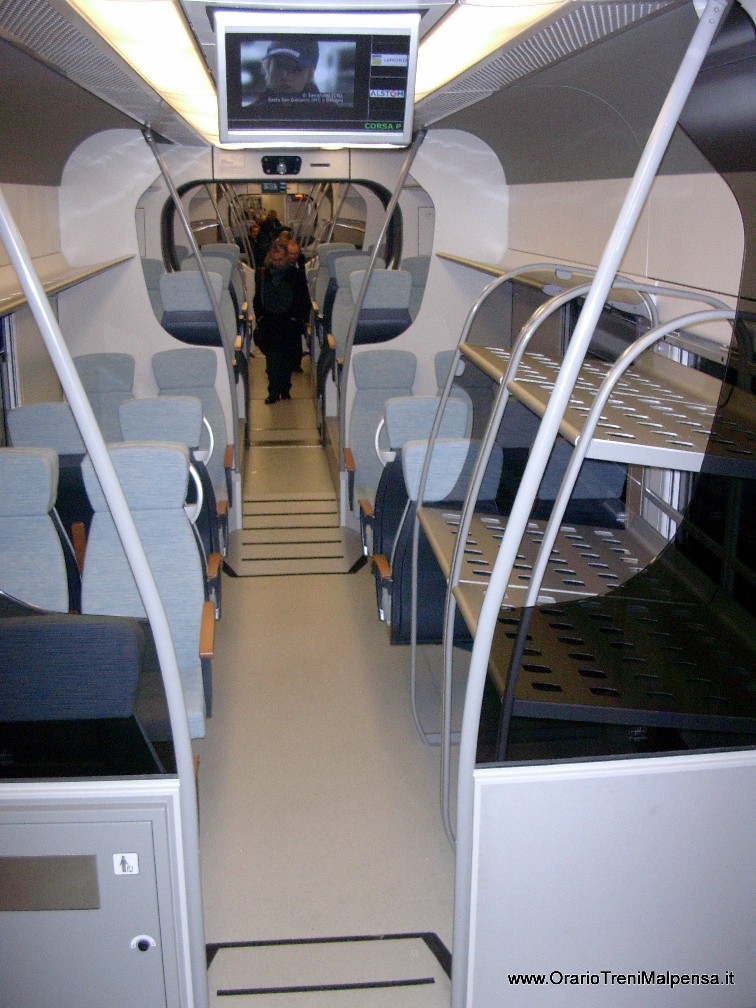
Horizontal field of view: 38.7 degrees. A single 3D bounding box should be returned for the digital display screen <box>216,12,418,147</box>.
[{"bbox_3d":[-0.123,-0.871,2.199,0.400,0.267,0.055,-2,44,-6],"label":"digital display screen"}]

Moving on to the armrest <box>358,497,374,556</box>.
[{"bbox_3d":[-0.059,0.114,5.122,0.052,0.230,0.370,-2,16,-6],"label":"armrest"}]

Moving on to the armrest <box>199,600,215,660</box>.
[{"bbox_3d":[-0.587,0.437,3.705,0.048,0.060,0.380,-2,16,-6],"label":"armrest"}]

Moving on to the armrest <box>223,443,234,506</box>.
[{"bbox_3d":[-0.849,-0.186,6.202,0.052,0.250,0.380,-2,16,-6],"label":"armrest"}]

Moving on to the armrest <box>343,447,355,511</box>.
[{"bbox_3d":[-0.167,-0.167,6.135,0.052,0.250,0.380,-2,16,-6],"label":"armrest"}]

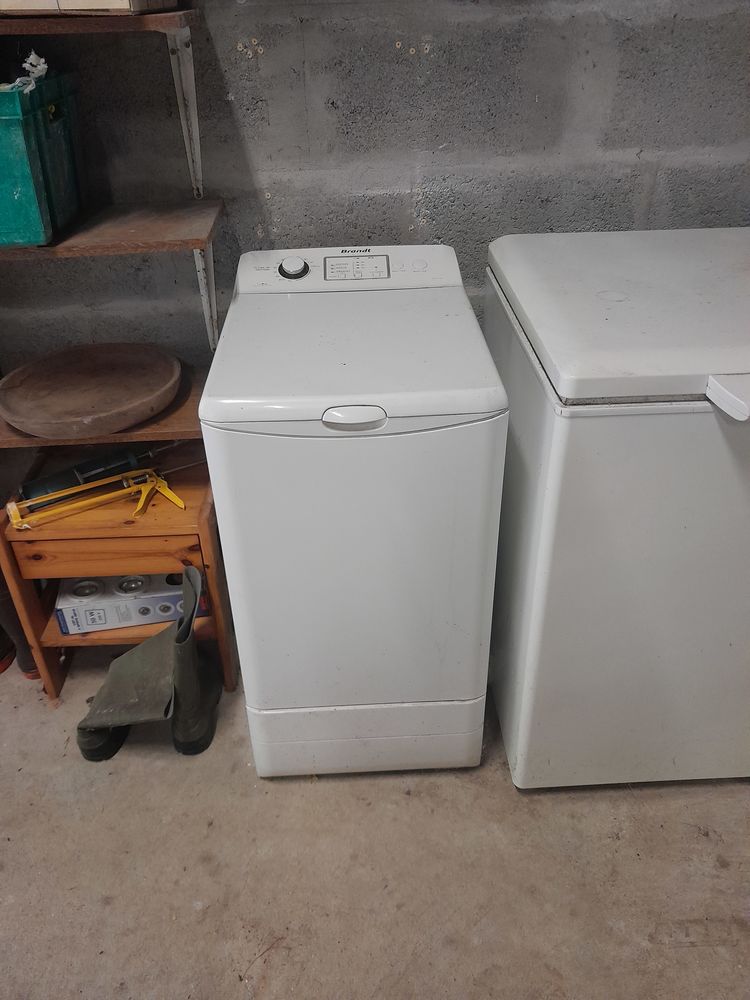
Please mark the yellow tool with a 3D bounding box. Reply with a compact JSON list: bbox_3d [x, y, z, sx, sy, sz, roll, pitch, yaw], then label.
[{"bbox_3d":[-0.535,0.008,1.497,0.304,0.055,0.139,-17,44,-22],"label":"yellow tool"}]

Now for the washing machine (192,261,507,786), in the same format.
[{"bbox_3d":[-0.032,0.013,1.552,0.434,0.848,0.615,-2,33,-1],"label":"washing machine"}]

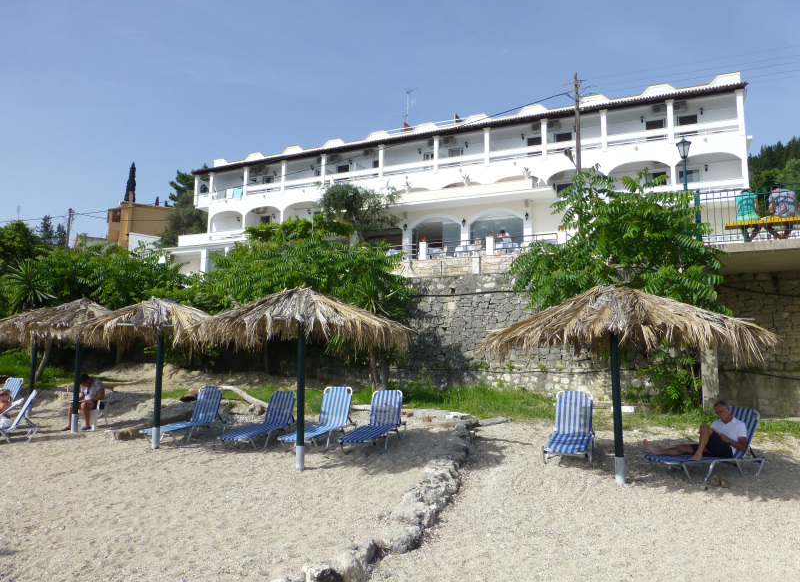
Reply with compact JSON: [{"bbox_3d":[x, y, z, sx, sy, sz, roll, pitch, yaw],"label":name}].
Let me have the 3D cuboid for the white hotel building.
[{"bbox_3d":[1.755,-5.228,39.531,38.064,9.900,11.700,-2,-6,24],"label":"white hotel building"}]

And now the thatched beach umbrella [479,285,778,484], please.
[{"bbox_3d":[2.591,1.065,6.729,3.400,2.270,3.300,0,-5,0],"label":"thatched beach umbrella"}]

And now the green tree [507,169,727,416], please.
[{"bbox_3d":[4.446,-0.080,11.761,4.455,4.990,3.600,0,-5,0],"label":"green tree"}]

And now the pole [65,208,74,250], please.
[{"bbox_3d":[-21.995,-2.856,38.444,0.400,5.500,0.400,-2,-6,24],"label":"pole"}]

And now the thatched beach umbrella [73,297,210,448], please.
[{"bbox_3d":[-3.873,1.259,8.971,2.450,2.324,2.450,0,-5,0],"label":"thatched beach umbrella"}]

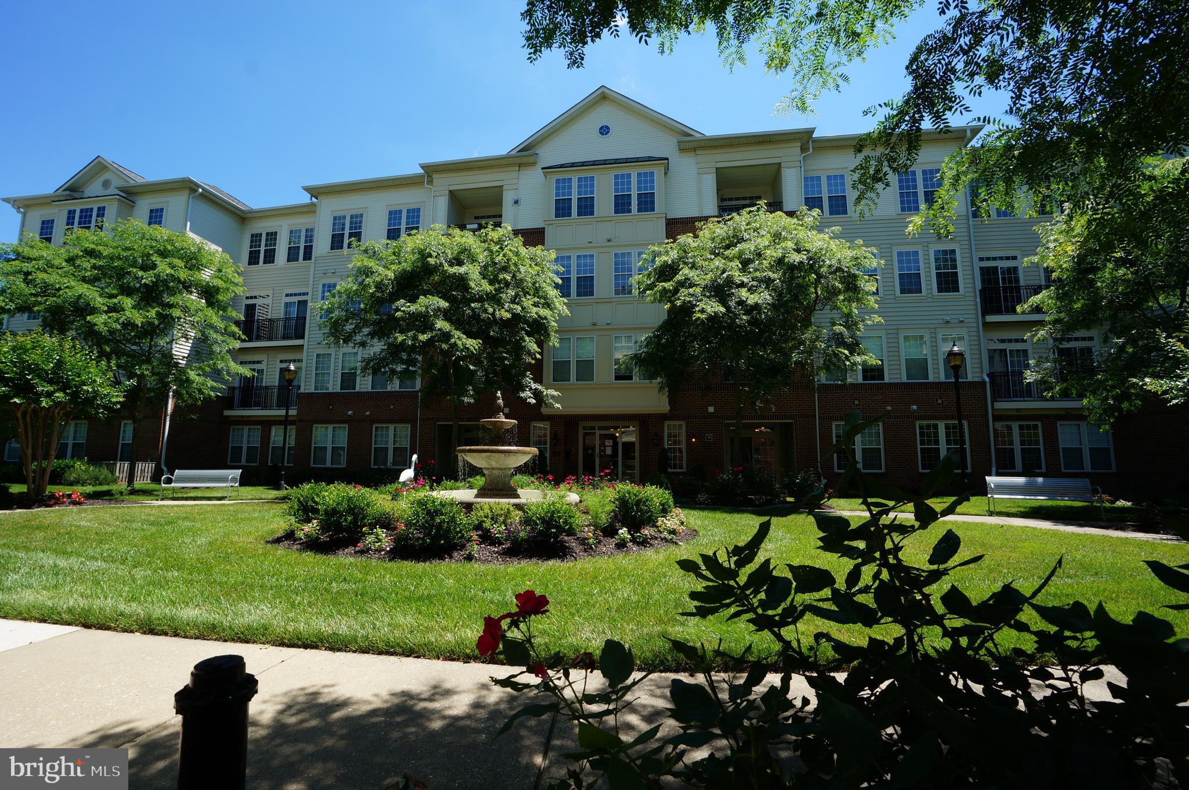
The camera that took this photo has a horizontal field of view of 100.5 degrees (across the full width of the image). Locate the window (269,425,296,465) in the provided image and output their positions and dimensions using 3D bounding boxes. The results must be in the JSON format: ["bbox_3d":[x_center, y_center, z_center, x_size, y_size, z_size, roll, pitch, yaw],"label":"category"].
[{"bbox_3d":[-14.675,2.432,23.576,1.609,1.808,0.120,-1,-6,8],"label":"window"}]

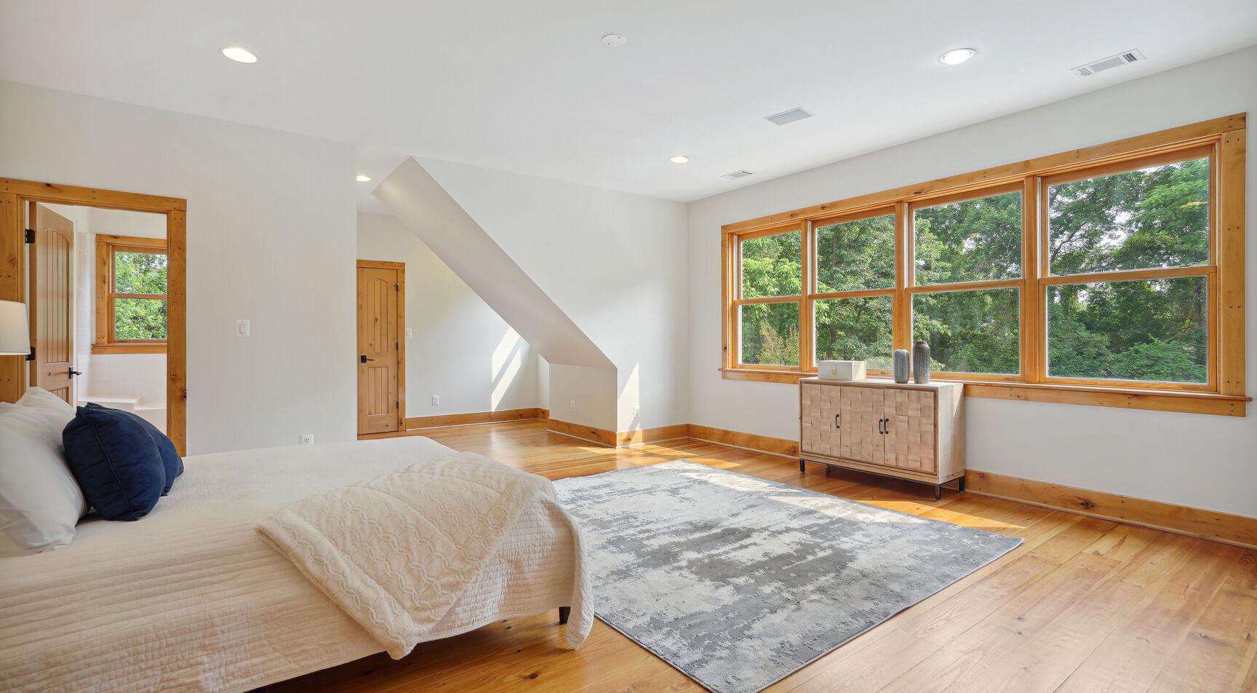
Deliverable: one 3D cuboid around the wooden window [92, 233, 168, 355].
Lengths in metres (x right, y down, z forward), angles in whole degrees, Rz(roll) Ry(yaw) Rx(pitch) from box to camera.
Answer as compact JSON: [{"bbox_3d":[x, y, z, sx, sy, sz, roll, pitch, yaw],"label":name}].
[{"bbox_3d":[-5.296,-0.558,6.195,0.900,1.272,0.100,-1,1,-36],"label":"wooden window"}]

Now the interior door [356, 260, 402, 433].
[{"bbox_3d":[-3.167,0.043,7.031,0.500,2.090,0.060,-1,1,-36],"label":"interior door"}]

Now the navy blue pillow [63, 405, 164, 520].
[{"bbox_3d":[-1.909,0.423,2.090,0.210,0.410,0.430,-29,17,-32],"label":"navy blue pillow"}]

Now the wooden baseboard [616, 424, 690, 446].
[{"bbox_3d":[0.300,0.998,6.334,1.050,0.165,0.030,-1,1,-36],"label":"wooden baseboard"}]

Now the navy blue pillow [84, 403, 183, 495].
[{"bbox_3d":[-2.123,0.434,2.417,0.190,0.410,0.430,-38,22,-30],"label":"navy blue pillow"}]

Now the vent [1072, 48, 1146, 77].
[{"bbox_3d":[2.808,-1.650,3.273,0.200,0.020,0.290,-1,1,-36],"label":"vent"}]

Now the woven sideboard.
[{"bbox_3d":[2.015,0.690,4.542,0.395,0.806,1.175,-1,1,-36],"label":"woven sideboard"}]

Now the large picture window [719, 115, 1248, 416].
[{"bbox_3d":[2.223,-0.455,4.657,0.090,1.690,3.970,-1,1,-36],"label":"large picture window"}]

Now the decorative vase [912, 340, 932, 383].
[{"bbox_3d":[2.252,0.127,4.288,0.127,0.325,0.127,-1,1,-36],"label":"decorative vase"}]

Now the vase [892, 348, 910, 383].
[{"bbox_3d":[2.139,0.163,4.368,0.118,0.250,0.118,-1,1,-36],"label":"vase"}]

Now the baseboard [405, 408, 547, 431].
[{"bbox_3d":[-2.131,0.990,7.791,1.900,0.160,0.030,-1,1,-36],"label":"baseboard"}]

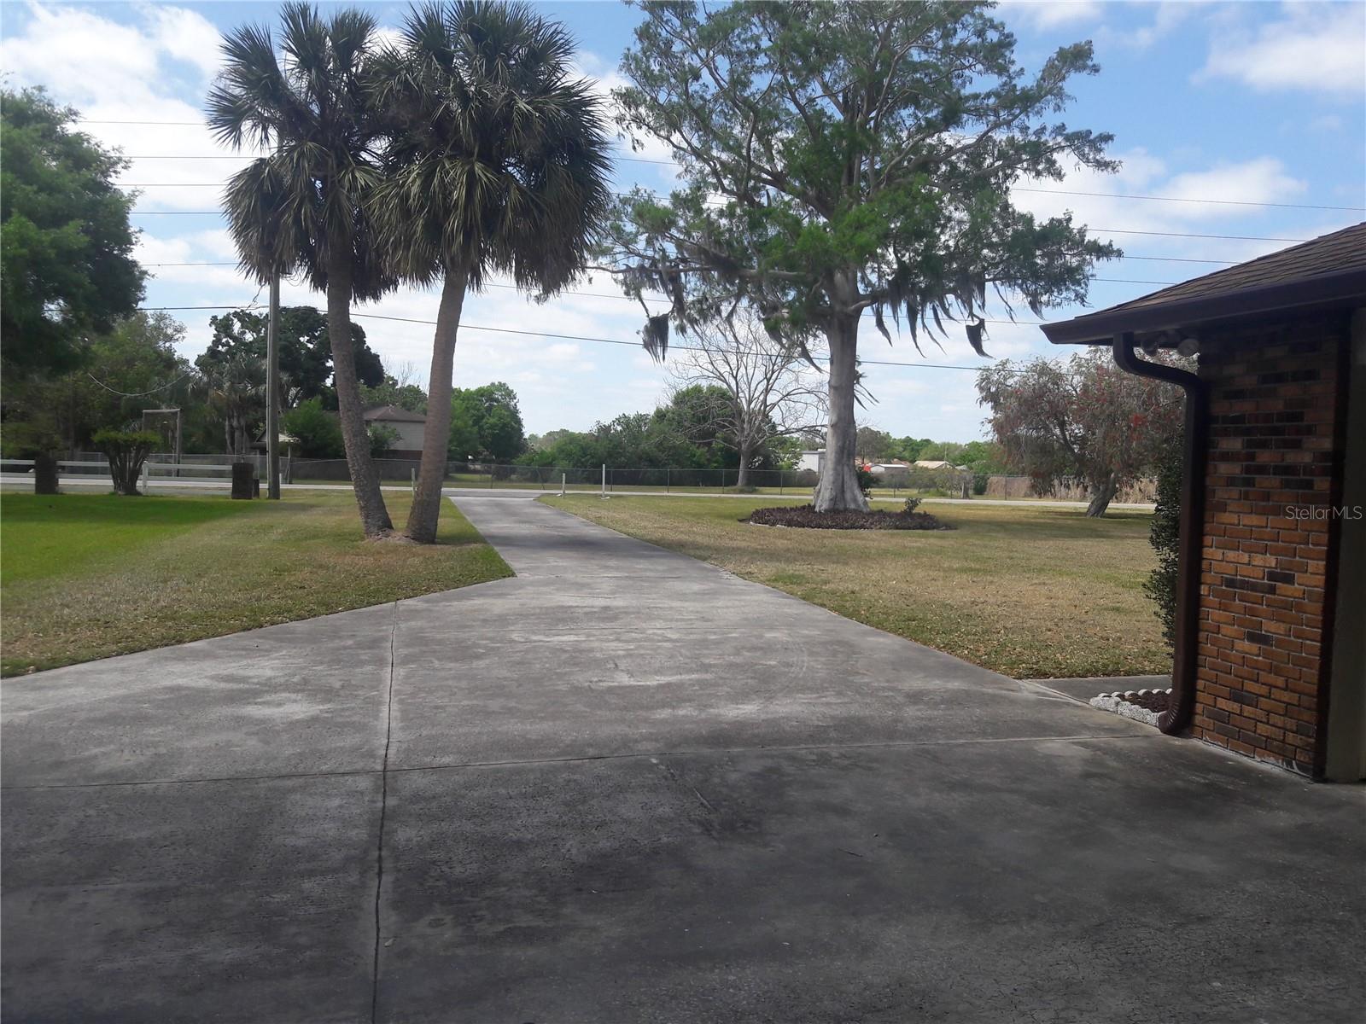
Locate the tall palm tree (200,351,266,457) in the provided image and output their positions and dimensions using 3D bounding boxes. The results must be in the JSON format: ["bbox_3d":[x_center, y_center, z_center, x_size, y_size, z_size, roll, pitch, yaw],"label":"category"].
[{"bbox_3d":[-27.010,-5.928,66.824,4.390,7.660,4.390,1,3,0],"label":"tall palm tree"}]

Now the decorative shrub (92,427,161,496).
[{"bbox_3d":[-18.592,-1.676,36.948,2.390,2.250,2.390,1,3,0],"label":"decorative shrub"}]

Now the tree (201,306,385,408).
[{"bbox_3d":[-30.256,-9.560,85.709,14.240,12.660,14.240,1,3,0],"label":"tree"}]

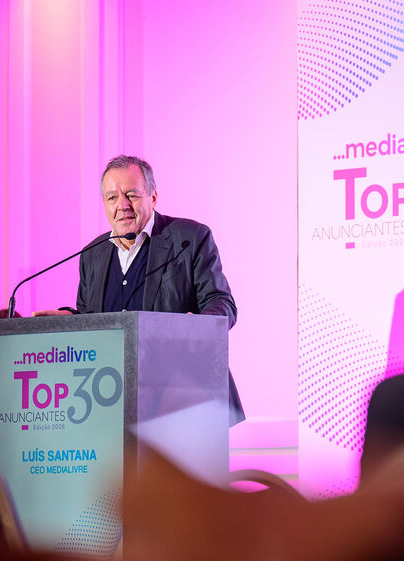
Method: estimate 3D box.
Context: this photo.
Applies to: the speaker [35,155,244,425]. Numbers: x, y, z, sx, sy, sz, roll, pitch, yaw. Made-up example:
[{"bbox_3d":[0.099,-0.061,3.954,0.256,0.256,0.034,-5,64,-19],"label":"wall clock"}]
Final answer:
[{"bbox_3d":[-0.170,0.463,9.470,0.600,1.673,0.480,-3,-5,36],"label":"speaker"}]

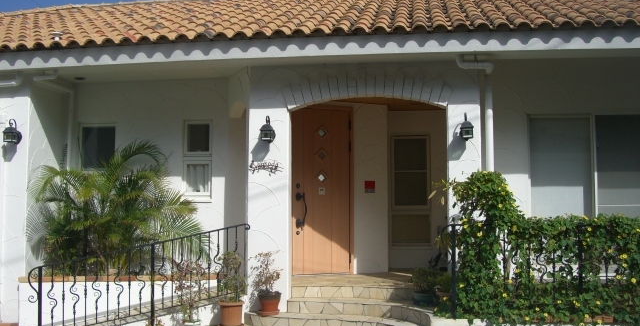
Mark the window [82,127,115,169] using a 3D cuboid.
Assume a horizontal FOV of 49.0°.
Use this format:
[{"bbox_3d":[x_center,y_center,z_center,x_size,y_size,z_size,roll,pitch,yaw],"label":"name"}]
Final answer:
[{"bbox_3d":[-3.242,-0.222,10.260,0.540,0.650,0.100,-1,-5,8],"label":"window"}]

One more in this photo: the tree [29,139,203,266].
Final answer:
[{"bbox_3d":[-2.664,0.578,9.335,2.050,1.720,1.500,-1,-5,8],"label":"tree"}]

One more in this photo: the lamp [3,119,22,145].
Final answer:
[{"bbox_3d":[-3.897,-0.387,8.918,0.180,0.330,0.260,-1,-5,8],"label":"lamp"}]

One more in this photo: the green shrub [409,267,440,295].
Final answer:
[{"bbox_3d":[1.125,1.282,7.567,0.340,0.310,0.330,-1,-5,8],"label":"green shrub"}]

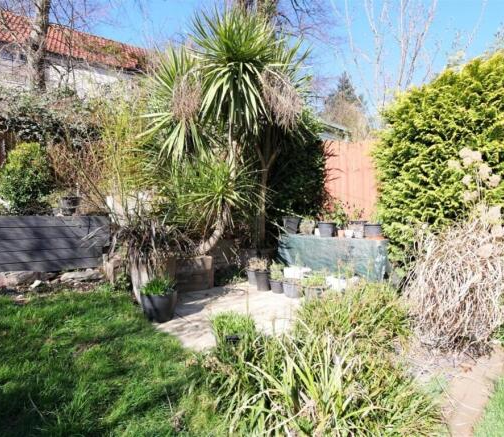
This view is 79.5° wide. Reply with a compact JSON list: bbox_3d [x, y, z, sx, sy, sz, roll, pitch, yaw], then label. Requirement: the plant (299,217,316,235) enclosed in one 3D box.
[{"bbox_3d":[1.063,0.134,5.800,0.300,0.340,0.300,0,0,0],"label":"plant"}]

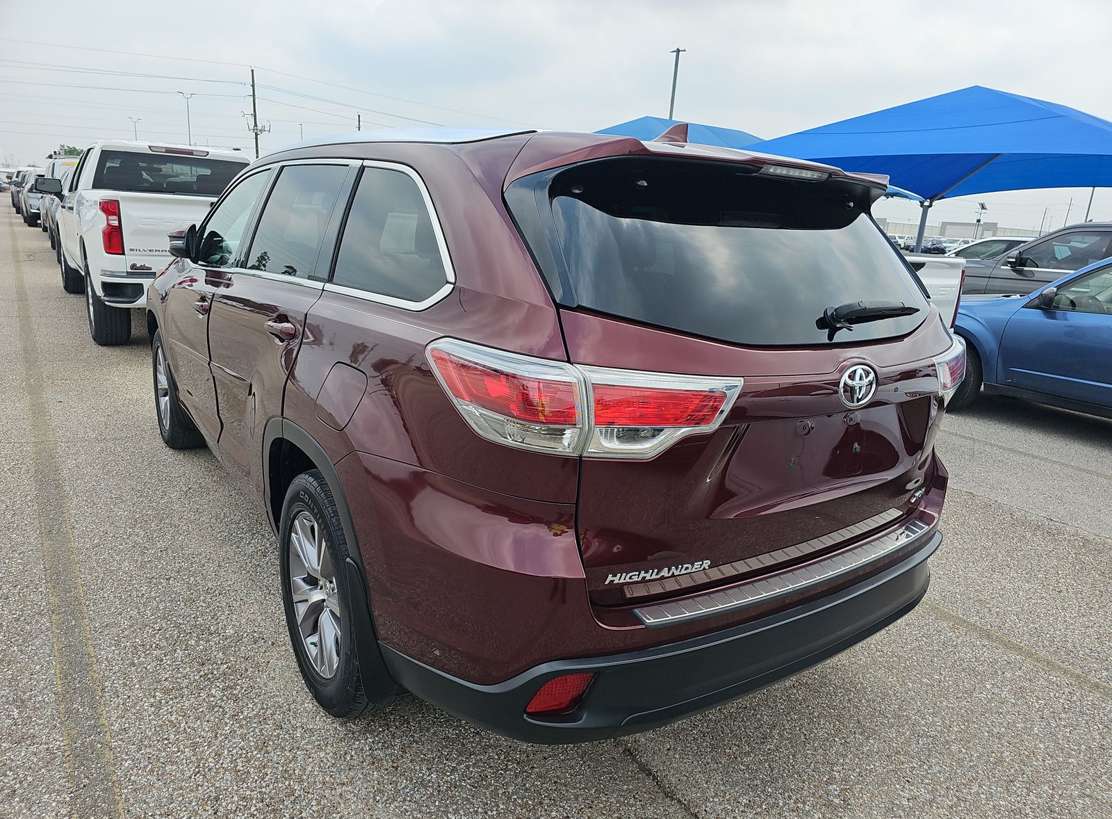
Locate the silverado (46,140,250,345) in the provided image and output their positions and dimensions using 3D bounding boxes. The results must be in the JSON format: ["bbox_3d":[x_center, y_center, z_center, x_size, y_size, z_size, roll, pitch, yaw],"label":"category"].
[{"bbox_3d":[-4.595,-2.101,8.896,2.100,1.950,6.000,-7,18,-35],"label":"silverado"}]

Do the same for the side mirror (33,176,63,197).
[{"bbox_3d":[-6.034,-2.645,8.787,0.280,0.200,0.150,-7,18,-35],"label":"side mirror"}]

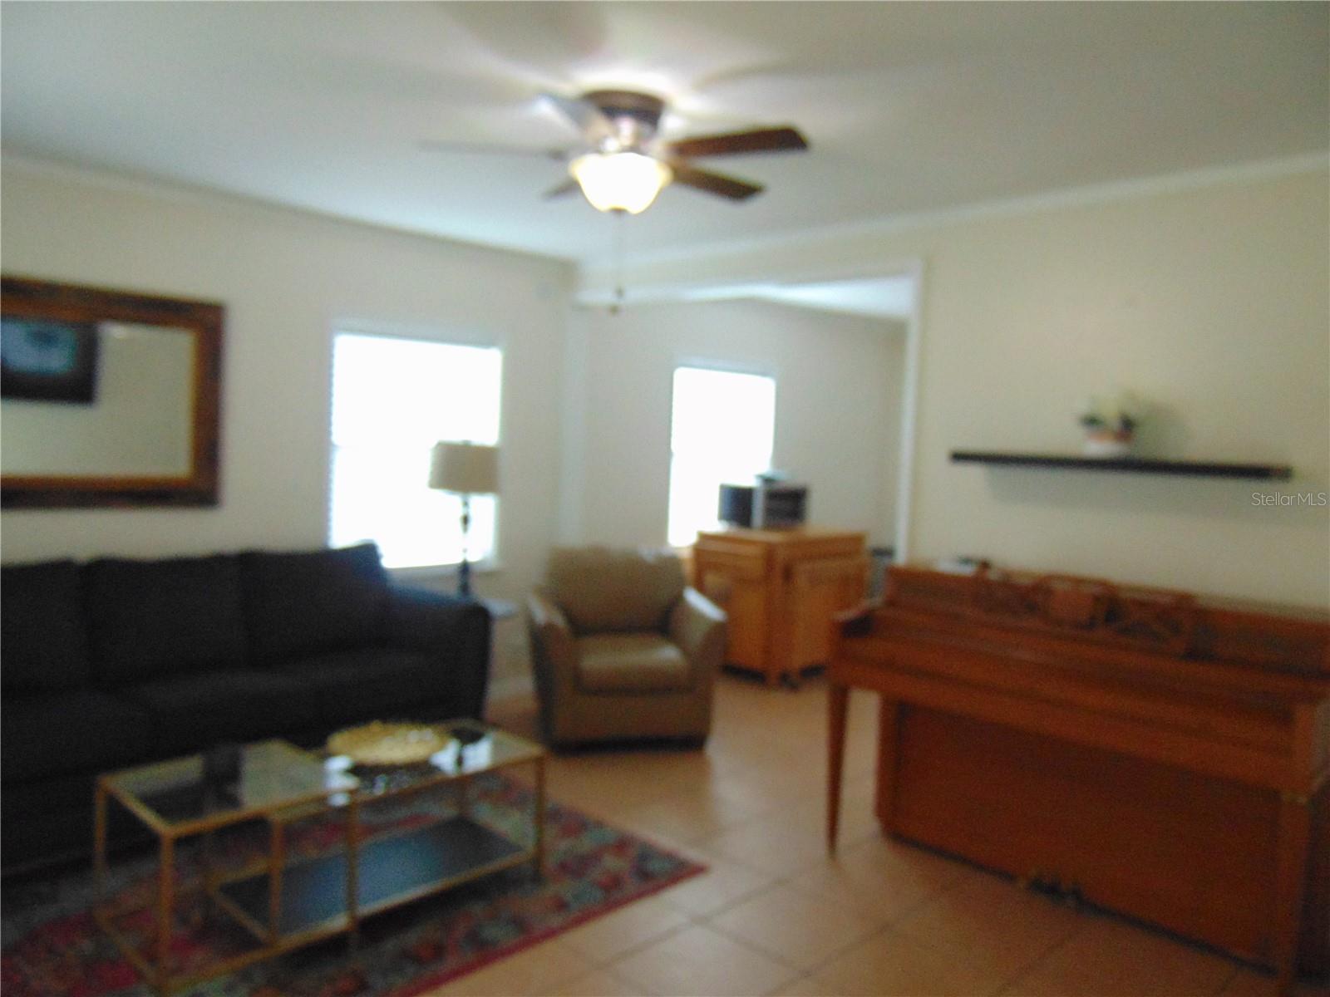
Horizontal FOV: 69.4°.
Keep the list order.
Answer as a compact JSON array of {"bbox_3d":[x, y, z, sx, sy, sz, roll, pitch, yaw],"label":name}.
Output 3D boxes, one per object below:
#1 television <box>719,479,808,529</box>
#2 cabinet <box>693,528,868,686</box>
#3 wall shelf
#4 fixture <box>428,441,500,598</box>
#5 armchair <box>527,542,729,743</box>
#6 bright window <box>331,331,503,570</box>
[{"bbox_3d":[0.710,0.035,6.973,0.391,0.304,0.482,6,5,44],"label":"television"},{"bbox_3d":[0.806,0.694,6.657,0.655,0.913,1.076,6,5,41],"label":"cabinet"},{"bbox_3d":[1.551,-0.121,3.363,1.042,0.045,0.265,6,5,44],"label":"wall shelf"},{"bbox_3d":[-0.999,0.122,4.783,0.340,0.828,0.340,2,4,0],"label":"fixture"},{"bbox_3d":[-0.242,0.760,5.085,0.910,0.900,0.900,2,4,-14],"label":"armchair"},{"bbox_3d":[-1.266,-0.223,4.963,0.100,1.150,0.944,6,5,44],"label":"bright window"}]

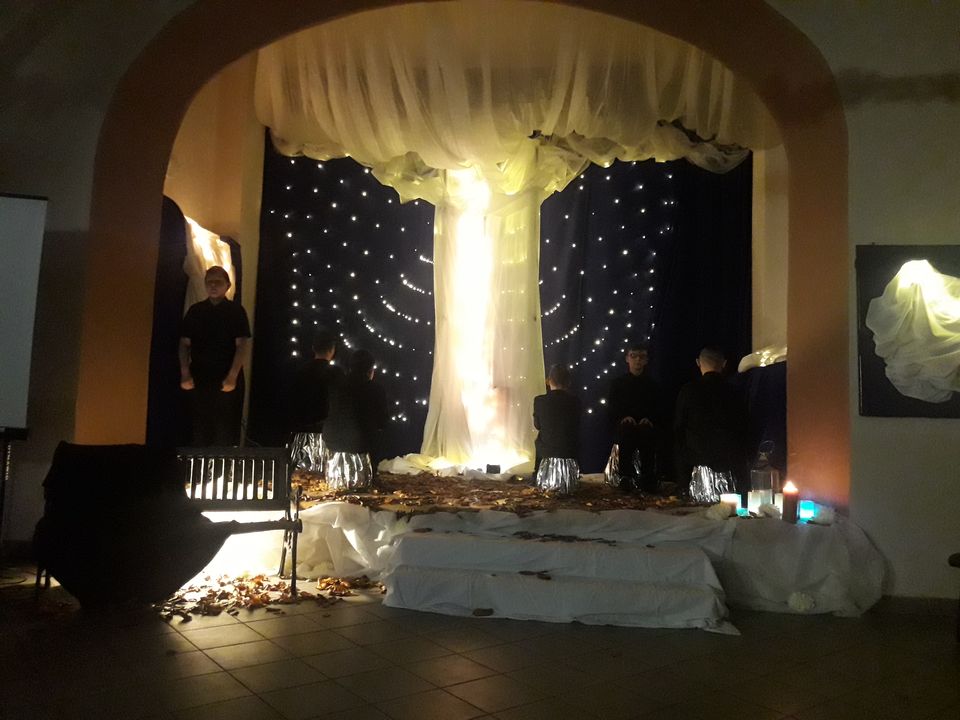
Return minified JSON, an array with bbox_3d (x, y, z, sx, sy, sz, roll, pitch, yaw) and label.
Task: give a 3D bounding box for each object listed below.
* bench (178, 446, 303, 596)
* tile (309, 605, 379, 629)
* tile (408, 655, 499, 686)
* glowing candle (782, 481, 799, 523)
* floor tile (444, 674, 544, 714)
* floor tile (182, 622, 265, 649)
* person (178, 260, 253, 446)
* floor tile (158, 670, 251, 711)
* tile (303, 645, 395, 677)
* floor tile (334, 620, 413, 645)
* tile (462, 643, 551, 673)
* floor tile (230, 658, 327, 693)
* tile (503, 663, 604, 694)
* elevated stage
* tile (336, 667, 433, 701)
[{"bbox_3d":[-1.735,0.904,4.431,1.308,0.812,0.620,3,-4,-17],"label":"bench"},{"bbox_3d":[-0.705,1.335,4.007,0.307,0.010,0.307,5,-4,-38],"label":"tile"},{"bbox_3d":[-0.129,1.310,3.270,0.307,0.010,0.307,5,-4,-38],"label":"tile"},{"bbox_3d":[1.846,0.839,4.614,0.089,0.233,0.089,2,-4,7],"label":"glowing candle"},{"bbox_3d":[0.065,1.284,2.984,0.310,0.010,0.310,5,-5,-38],"label":"floor tile"},{"bbox_3d":[-1.184,1.280,3.585,0.310,0.010,0.310,5,-5,-38],"label":"floor tile"},{"bbox_3d":[-2.065,0.084,5.981,0.550,1.639,0.300,2,-4,-6],"label":"person"},{"bbox_3d":[-1.049,1.240,2.907,0.310,0.010,0.310,5,-5,-38],"label":"floor tile"},{"bbox_3d":[-0.567,1.298,3.324,0.307,0.010,0.307,5,-4,-38],"label":"tile"},{"bbox_3d":[-0.504,1.313,3.719,0.310,0.010,0.310,5,-5,-38],"label":"floor tile"},{"bbox_3d":[0.117,1.330,3.461,0.307,0.010,0.307,5,-4,-38],"label":"tile"},{"bbox_3d":[-0.812,1.278,3.133,0.307,0.010,0.307,5,-4,-38],"label":"floor tile"},{"bbox_3d":[0.309,1.321,3.215,0.307,0.010,0.307,5,-4,-38],"label":"tile"},{"bbox_3d":[0.164,1.210,5.617,4.493,0.499,2.902,2,-4,7],"label":"elevated stage"},{"bbox_3d":[-0.369,1.273,3.040,0.310,0.010,0.310,5,-5,-38],"label":"tile"}]

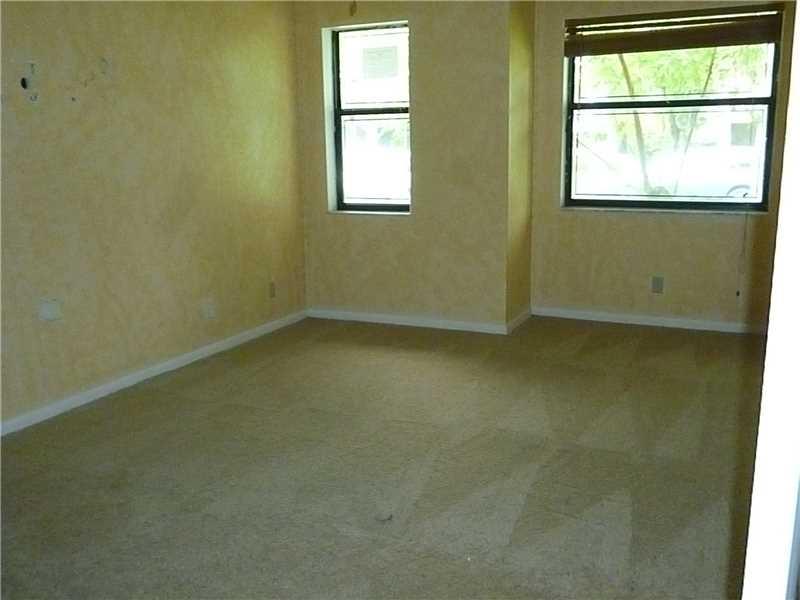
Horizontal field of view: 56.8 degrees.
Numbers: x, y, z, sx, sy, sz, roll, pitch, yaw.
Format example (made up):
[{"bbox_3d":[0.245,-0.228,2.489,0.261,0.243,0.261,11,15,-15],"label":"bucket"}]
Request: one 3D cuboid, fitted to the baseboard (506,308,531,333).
[{"bbox_3d":[0.864,0.150,5.451,0.020,0.069,0.665,5,13,25],"label":"baseboard"}]

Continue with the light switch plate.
[{"bbox_3d":[-1.712,0.050,3.633,0.011,0.105,0.128,5,13,25],"label":"light switch plate"}]

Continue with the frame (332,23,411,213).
[{"bbox_3d":[-0.167,-1.309,5.454,0.669,1.293,0.077,5,13,25],"label":"frame"}]

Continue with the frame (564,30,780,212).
[{"bbox_3d":[1.865,-1.288,5.176,1.372,1.295,0.077,5,13,25],"label":"frame"}]

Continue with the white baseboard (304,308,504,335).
[{"bbox_3d":[0.012,0.153,5.494,1.600,0.069,0.020,5,13,25],"label":"white baseboard"}]

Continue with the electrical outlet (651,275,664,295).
[{"bbox_3d":[1.848,-0.104,5.298,0.081,0.123,0.010,5,13,25],"label":"electrical outlet"}]

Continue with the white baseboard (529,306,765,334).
[{"bbox_3d":[1.791,0.147,5.396,1.690,0.069,0.020,5,13,25],"label":"white baseboard"}]

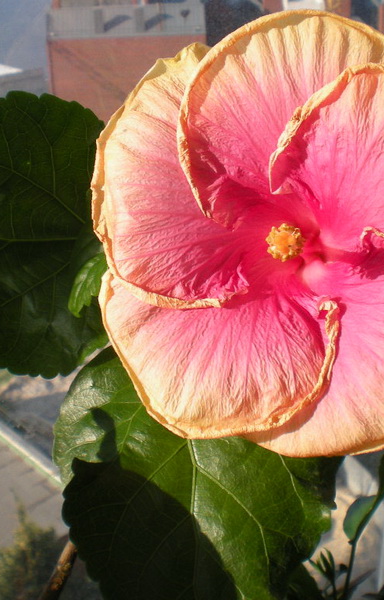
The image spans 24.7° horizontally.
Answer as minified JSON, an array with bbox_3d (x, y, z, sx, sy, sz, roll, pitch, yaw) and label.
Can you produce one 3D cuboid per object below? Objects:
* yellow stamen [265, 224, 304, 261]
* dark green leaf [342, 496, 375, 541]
[{"bbox_3d":[0.037,-0.022,0.345,0.015,0.015,0.017,9,-7,23],"label":"yellow stamen"},{"bbox_3d":[0.083,0.110,0.440,0.012,0.025,0.008,31,21,15],"label":"dark green leaf"}]

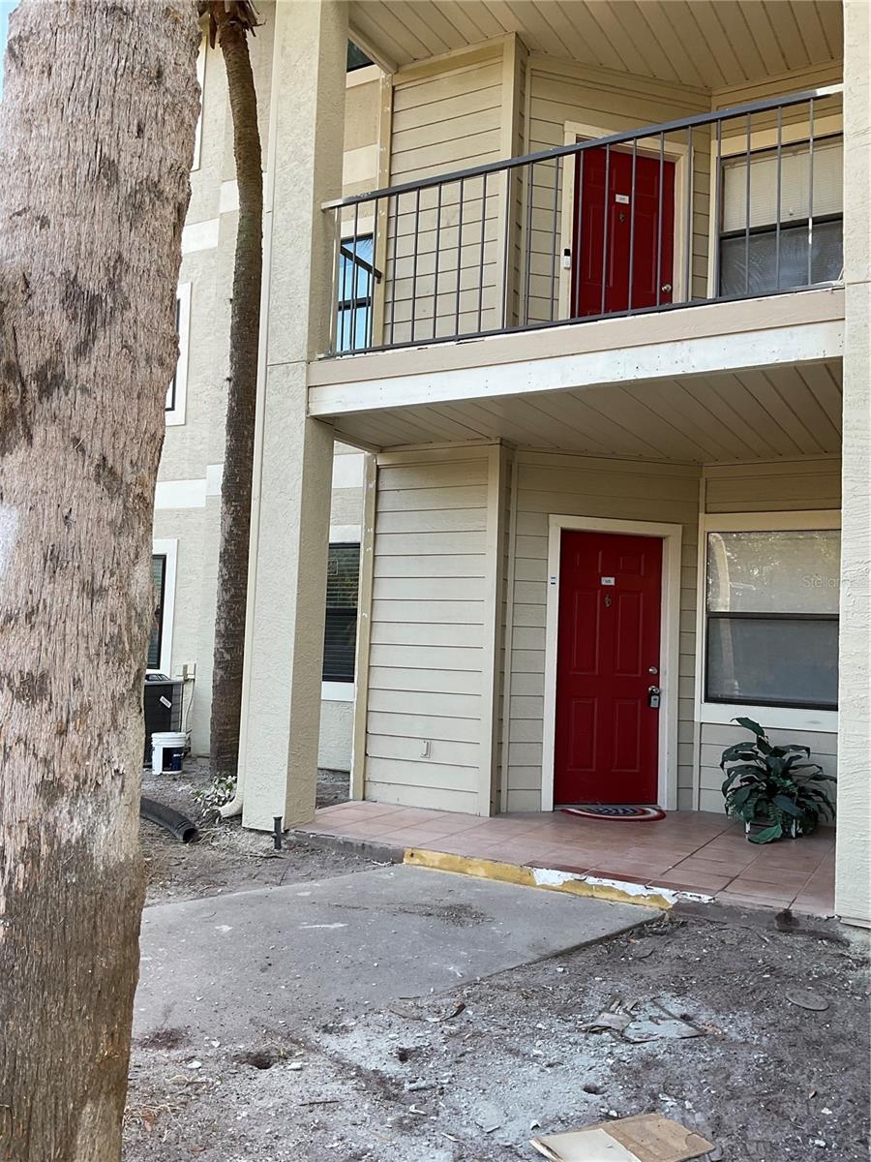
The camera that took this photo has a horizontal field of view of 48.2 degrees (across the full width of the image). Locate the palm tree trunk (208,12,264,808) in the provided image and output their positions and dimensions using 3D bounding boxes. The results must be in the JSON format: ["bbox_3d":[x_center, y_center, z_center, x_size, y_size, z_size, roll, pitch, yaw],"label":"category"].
[{"bbox_3d":[-1.783,-1.753,8.752,0.470,6.988,0.380,2,-3,-12],"label":"palm tree trunk"}]

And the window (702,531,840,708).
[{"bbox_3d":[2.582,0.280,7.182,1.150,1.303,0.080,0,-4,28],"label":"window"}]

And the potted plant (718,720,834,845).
[{"bbox_3d":[2.344,1.341,6.622,0.780,0.750,0.720,0,-4,28],"label":"potted plant"}]

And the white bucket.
[{"bbox_3d":[-2.388,1.539,8.764,0.305,0.370,0.305,3,-4,-12],"label":"white bucket"}]

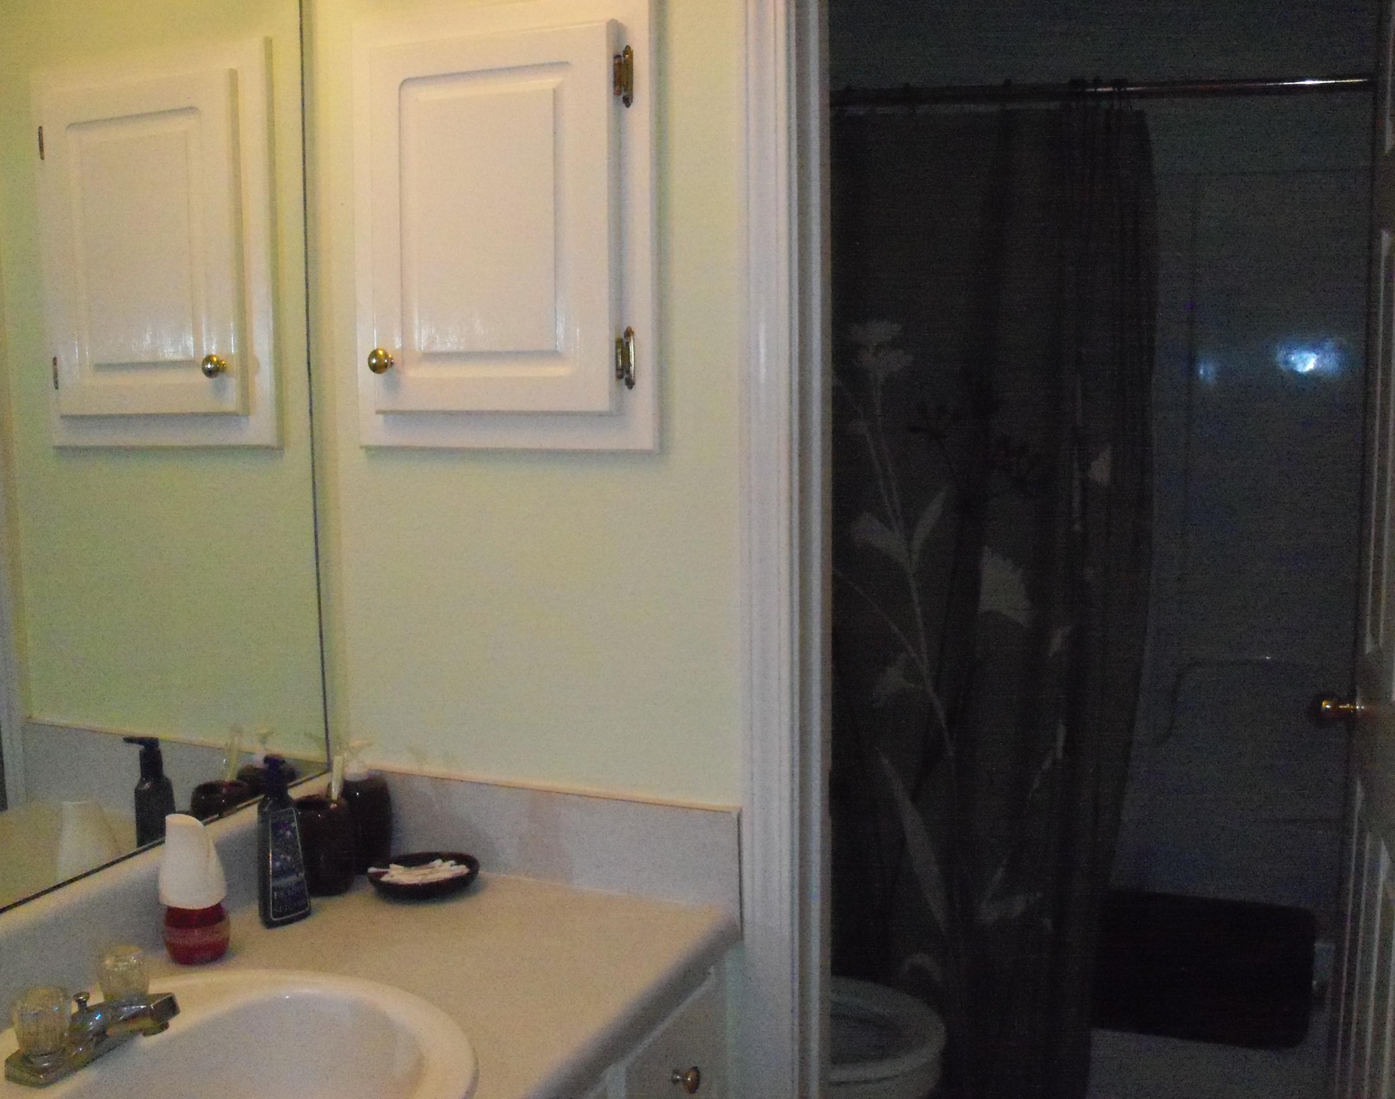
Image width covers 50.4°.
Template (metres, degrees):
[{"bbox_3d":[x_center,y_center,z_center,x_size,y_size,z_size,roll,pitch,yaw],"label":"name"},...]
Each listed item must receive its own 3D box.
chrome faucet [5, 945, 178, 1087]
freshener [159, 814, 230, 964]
[{"bbox_3d":[-0.522,0.409,1.324,0.122,0.080,0.158,3,8,22],"label":"chrome faucet"},{"bbox_3d":[-0.533,0.360,1.569,0.064,0.146,0.062,0,7,2],"label":"freshener"}]

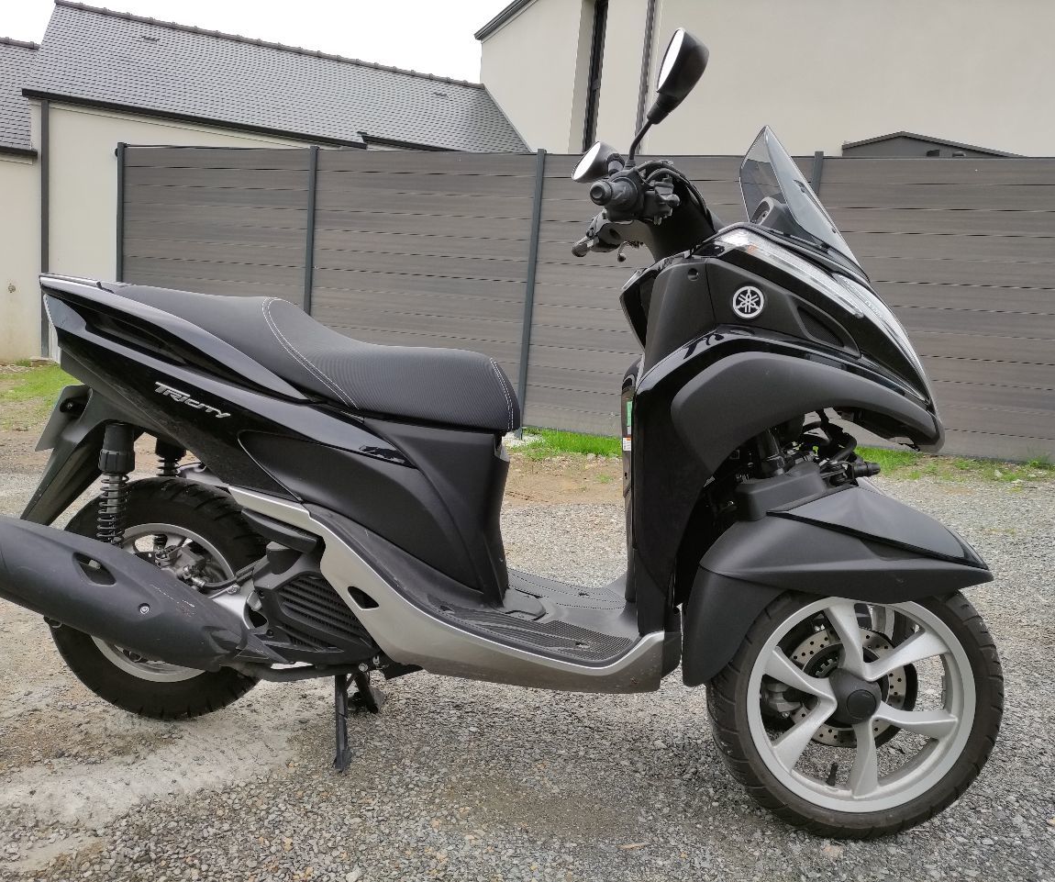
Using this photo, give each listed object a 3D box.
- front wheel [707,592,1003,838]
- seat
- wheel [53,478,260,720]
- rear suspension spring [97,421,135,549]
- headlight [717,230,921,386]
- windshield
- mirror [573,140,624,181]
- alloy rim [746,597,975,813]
[{"bbox_3d":[0.566,0.439,1.462,0.500,0.500,0.100,4,5,1],"label":"front wheel"},{"bbox_3d":[-0.426,-0.169,1.685,0.850,0.235,0.310,4,5,4],"label":"seat"},{"bbox_3d":[-0.735,0.323,1.749,0.505,0.505,0.115,4,5,4],"label":"wheel"},{"bbox_3d":[-0.783,0.096,1.613,0.070,0.260,0.070,4,5,4],"label":"rear suspension spring"},{"bbox_3d":[0.539,-0.243,1.605,0.440,0.250,0.340,4,5,4],"label":"headlight"},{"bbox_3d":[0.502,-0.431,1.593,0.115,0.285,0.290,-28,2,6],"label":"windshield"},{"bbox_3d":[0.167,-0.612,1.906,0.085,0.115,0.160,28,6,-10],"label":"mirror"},{"bbox_3d":[0.566,0.439,1.458,0.385,0.385,0.075,4,5,1],"label":"alloy rim"}]

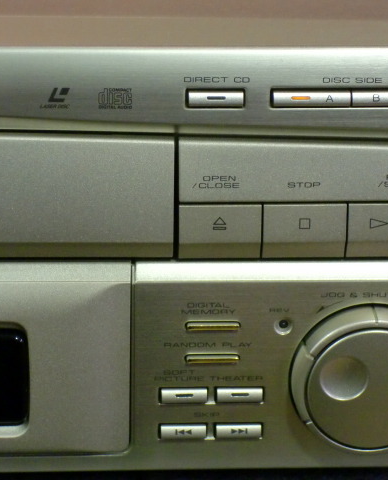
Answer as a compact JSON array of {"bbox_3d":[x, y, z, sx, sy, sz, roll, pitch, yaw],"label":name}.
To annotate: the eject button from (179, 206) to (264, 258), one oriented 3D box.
[{"bbox_3d":[0.007,-0.003,0.557,0.022,0.016,0.006,0,23,-4],"label":"eject button"}]

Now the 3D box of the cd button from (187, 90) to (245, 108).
[{"bbox_3d":[0.006,-0.037,0.540,0.014,0.004,0.003,0,23,-4],"label":"cd button"}]

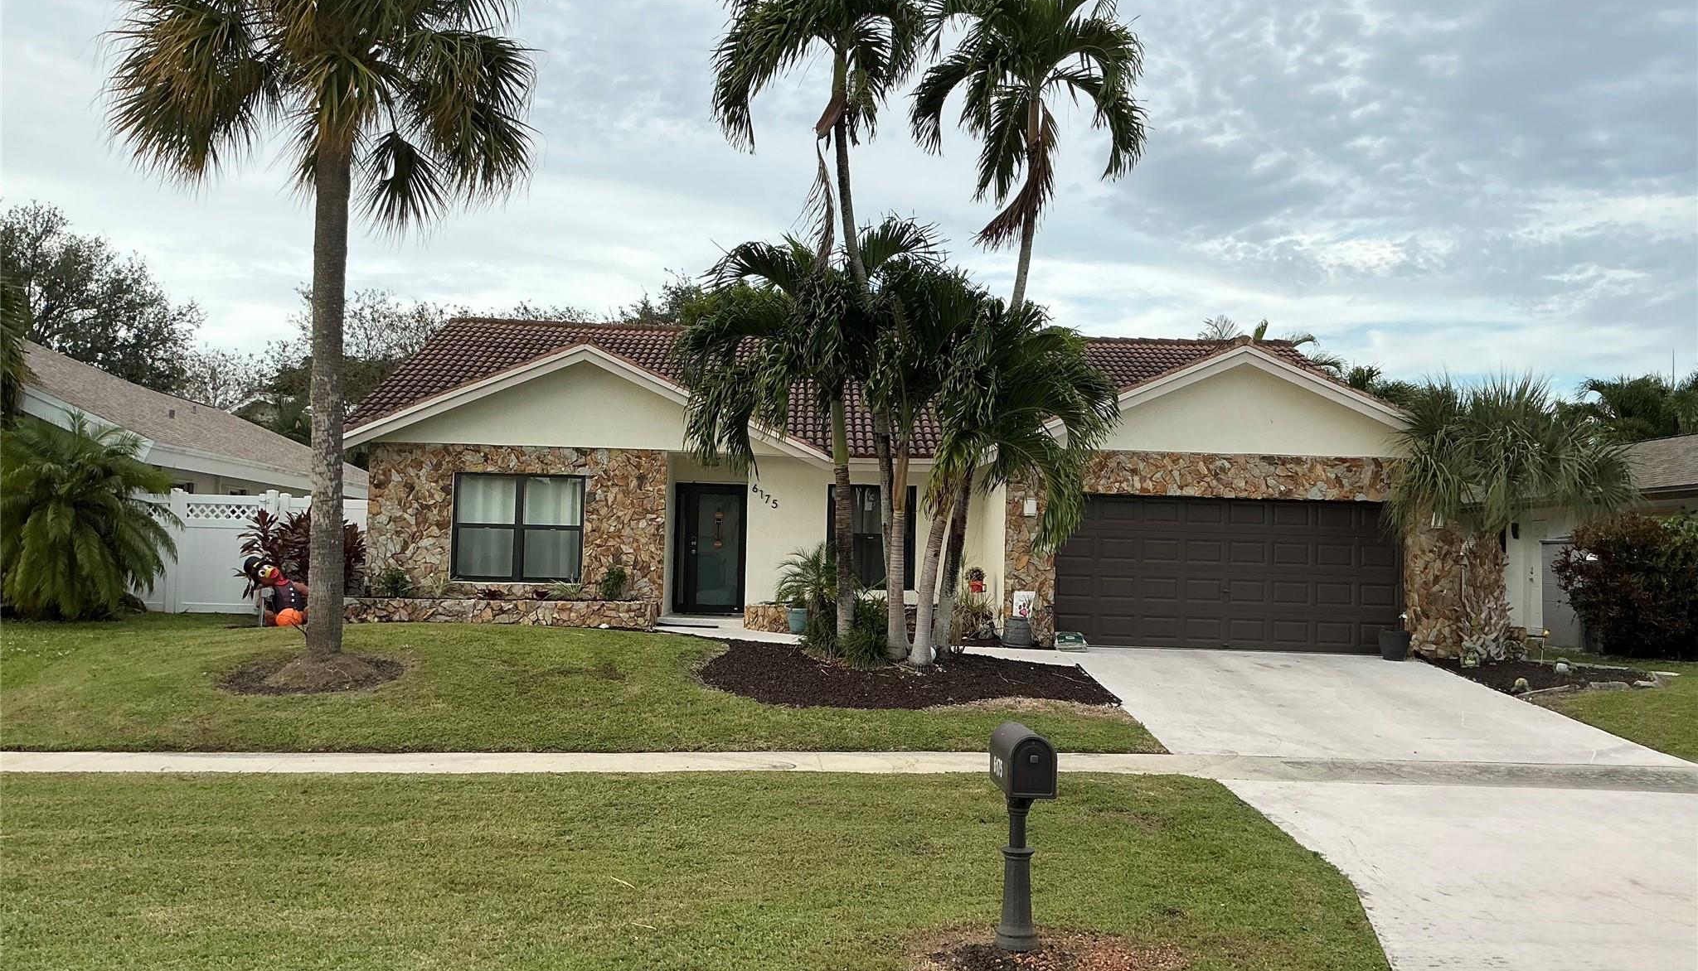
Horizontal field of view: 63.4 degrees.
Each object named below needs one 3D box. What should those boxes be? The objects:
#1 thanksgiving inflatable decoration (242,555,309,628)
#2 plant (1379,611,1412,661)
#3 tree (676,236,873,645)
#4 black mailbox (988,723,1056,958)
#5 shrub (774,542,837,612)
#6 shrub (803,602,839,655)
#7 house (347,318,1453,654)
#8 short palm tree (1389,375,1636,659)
[{"bbox_3d":[-7.705,1.438,18.619,1.000,0.986,0.800,3,-3,-24],"label":"thanksgiving inflatable decoration"},{"bbox_3d":[7.344,2.023,18.456,0.451,0.674,0.430,2,-3,-2],"label":"plant"},{"bbox_3d":[-0.886,-0.571,17.536,2.537,5.196,2.700,2,-3,-2],"label":"tree"},{"bbox_3d":[0.688,1.403,5.457,0.180,0.865,0.500,2,-3,-3],"label":"black mailbox"},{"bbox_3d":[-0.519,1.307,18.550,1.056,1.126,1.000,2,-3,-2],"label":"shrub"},{"bbox_3d":[-0.335,1.799,17.327,0.519,0.700,0.550,2,-3,-2],"label":"shrub"},{"bbox_3d":[0.268,-0.283,24.971,15.800,5.620,13.200,2,-3,-2],"label":"house"},{"bbox_3d":[8.932,0.463,18.488,3.245,3.716,3.100,2,-3,-2],"label":"short palm tree"}]

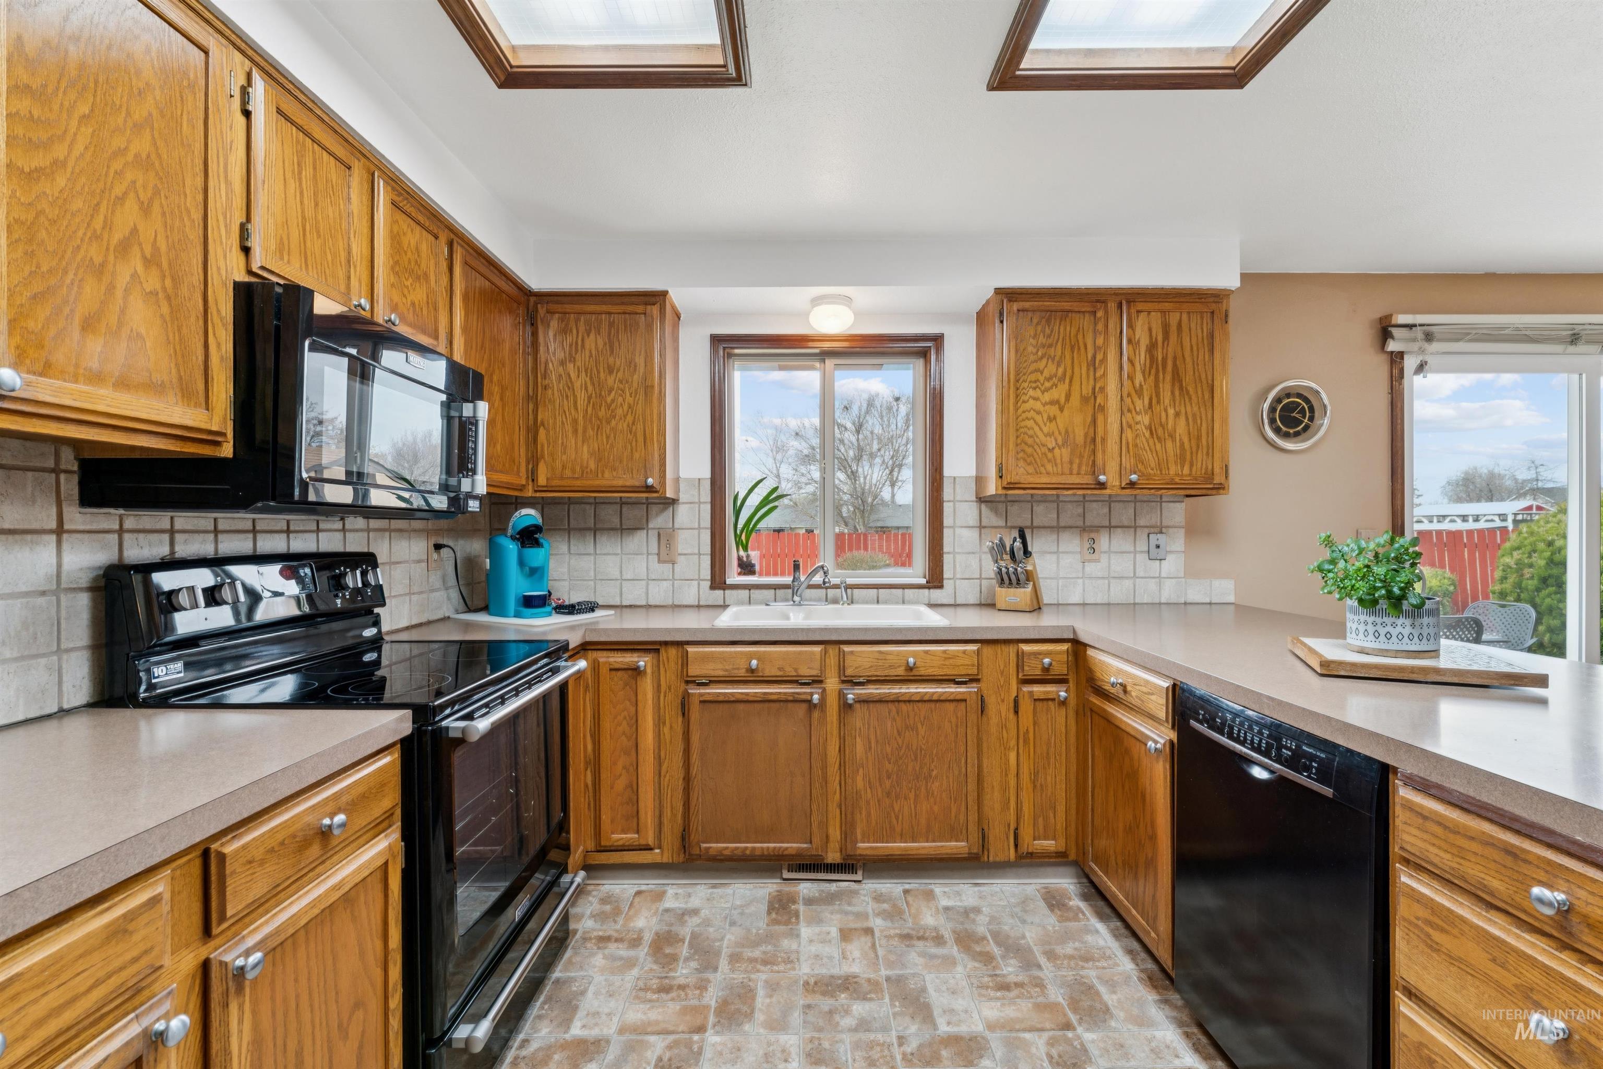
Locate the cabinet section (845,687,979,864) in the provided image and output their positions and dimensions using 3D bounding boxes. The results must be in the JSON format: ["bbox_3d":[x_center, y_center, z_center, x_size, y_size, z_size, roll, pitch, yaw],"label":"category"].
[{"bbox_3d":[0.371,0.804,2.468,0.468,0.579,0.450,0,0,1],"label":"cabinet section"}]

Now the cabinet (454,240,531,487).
[{"bbox_3d":[-1.180,-0.526,2.268,0.320,0.760,0.590,0,0,0],"label":"cabinet"}]

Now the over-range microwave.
[{"bbox_3d":[-1.117,-0.256,1.615,0.430,0.430,0.757,0,0,0],"label":"over-range microwave"}]

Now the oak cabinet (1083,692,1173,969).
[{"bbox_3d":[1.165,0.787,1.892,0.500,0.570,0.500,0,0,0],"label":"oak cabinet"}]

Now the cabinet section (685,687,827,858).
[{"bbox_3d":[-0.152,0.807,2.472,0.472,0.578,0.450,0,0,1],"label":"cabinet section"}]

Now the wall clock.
[{"bbox_3d":[2.102,-0.509,2.840,0.290,0.290,0.050,0,0,0],"label":"wall clock"}]

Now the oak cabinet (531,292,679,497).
[{"bbox_3d":[-0.797,-0.553,2.793,0.532,0.804,0.325,0,0,1],"label":"oak cabinet"}]

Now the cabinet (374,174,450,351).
[{"bbox_3d":[-1.182,-0.704,1.800,0.320,0.385,0.375,0,0,0],"label":"cabinet"}]

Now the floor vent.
[{"bbox_3d":[0.075,1.163,2.337,0.276,0.082,0.030,0,0,1],"label":"floor vent"}]

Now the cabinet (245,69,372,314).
[{"bbox_3d":[-1.212,-0.718,1.471,0.300,0.381,0.358,0,0,1],"label":"cabinet"}]

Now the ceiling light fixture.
[{"bbox_3d":[0.126,-0.881,2.720,0.187,0.128,0.187,0,0,0],"label":"ceiling light fixture"}]

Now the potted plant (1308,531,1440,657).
[{"bbox_3d":[1.360,0.134,1.590,0.250,0.285,0.220,0,0,0],"label":"potted plant"}]

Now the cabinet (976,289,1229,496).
[{"bbox_3d":[1.219,-0.556,2.775,0.910,0.799,0.325,0,0,1],"label":"cabinet"}]

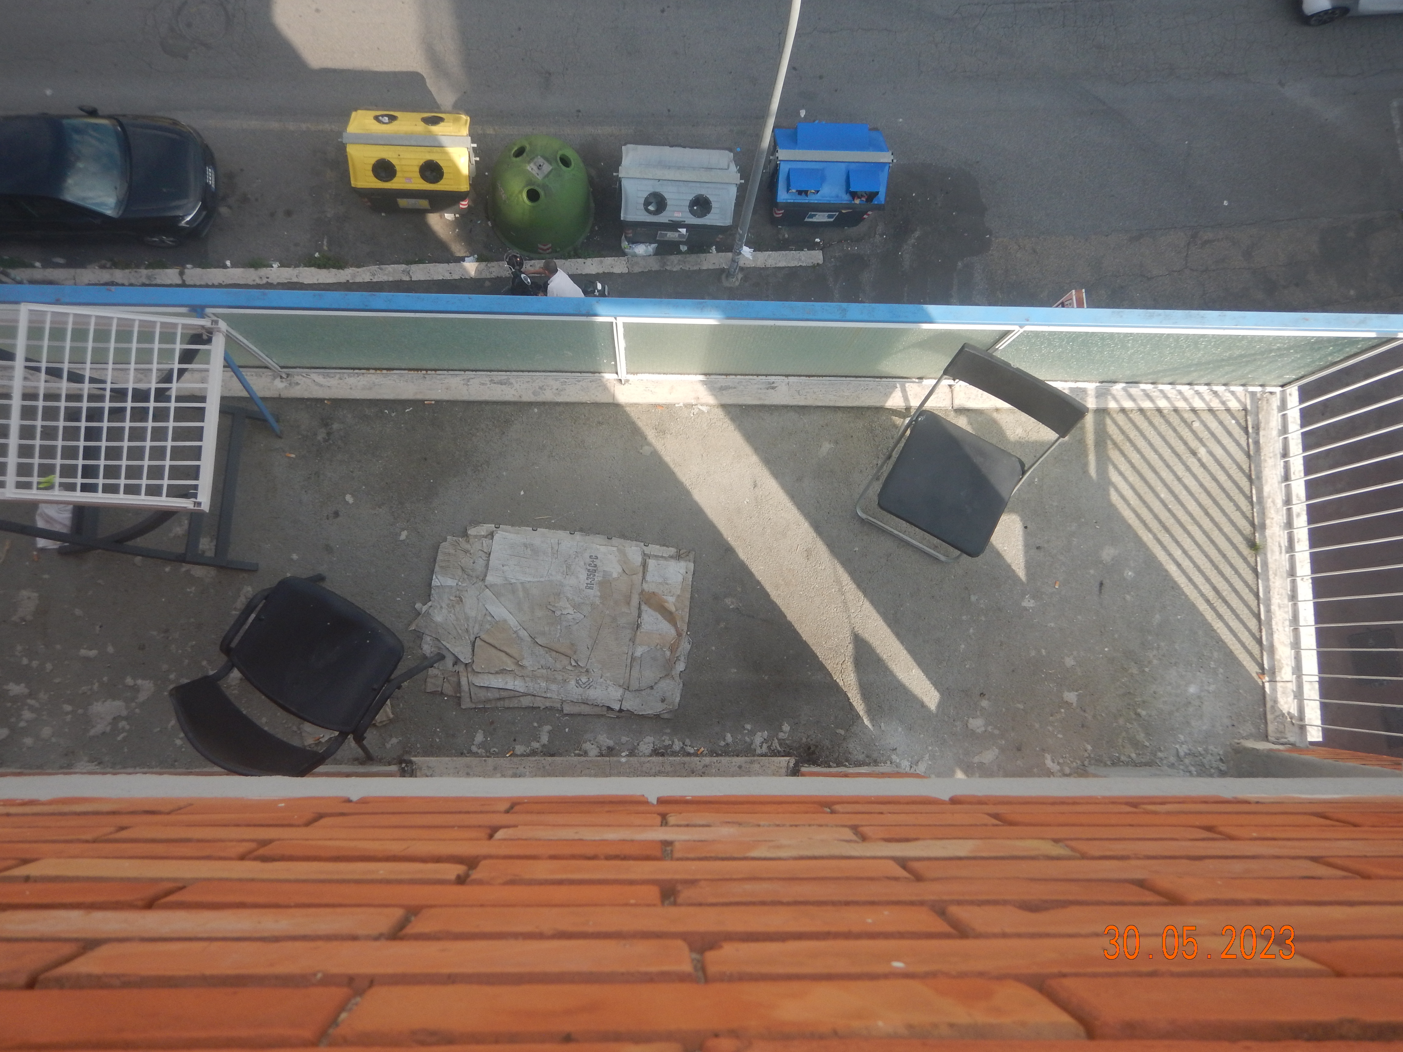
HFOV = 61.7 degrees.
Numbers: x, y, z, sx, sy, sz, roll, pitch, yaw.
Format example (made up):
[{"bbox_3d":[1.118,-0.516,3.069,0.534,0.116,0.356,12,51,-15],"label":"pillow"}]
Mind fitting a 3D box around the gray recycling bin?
[{"bbox_3d":[-0.389,-4.927,17.608,1.730,1.660,1.180,3,84,-6],"label":"gray recycling bin"}]

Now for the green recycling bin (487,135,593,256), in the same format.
[{"bbox_3d":[-2.401,-5.012,17.471,1.650,1.550,1.650,1,84,-6],"label":"green recycling bin"}]

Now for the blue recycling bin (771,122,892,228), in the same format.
[{"bbox_3d":[1.871,-5.262,17.858,1.730,1.660,1.200,1,84,-6],"label":"blue recycling bin"}]

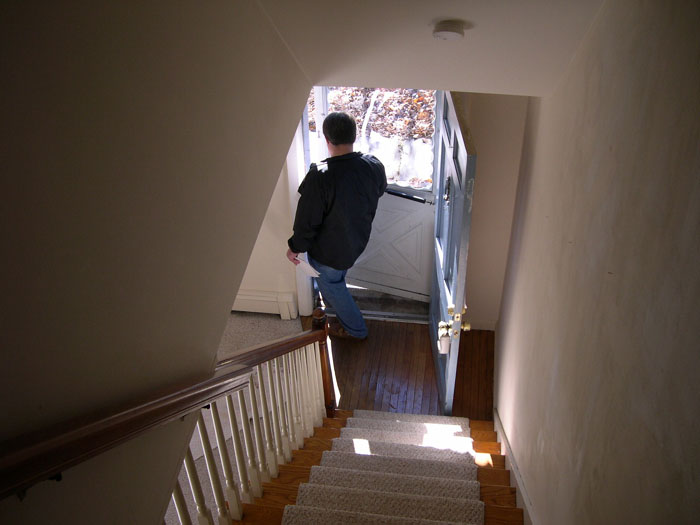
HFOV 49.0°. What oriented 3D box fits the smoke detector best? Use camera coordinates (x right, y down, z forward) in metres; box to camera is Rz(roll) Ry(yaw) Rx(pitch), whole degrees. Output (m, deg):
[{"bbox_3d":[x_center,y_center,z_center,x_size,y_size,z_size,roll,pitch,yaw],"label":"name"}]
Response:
[{"bbox_3d":[0.323,-0.759,2.519,0.105,0.038,0.105,4,-1,7],"label":"smoke detector"}]

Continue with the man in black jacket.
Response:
[{"bbox_3d":[-0.071,-0.214,5.174,0.620,1.760,0.580,-6,41,-4],"label":"man in black jacket"}]

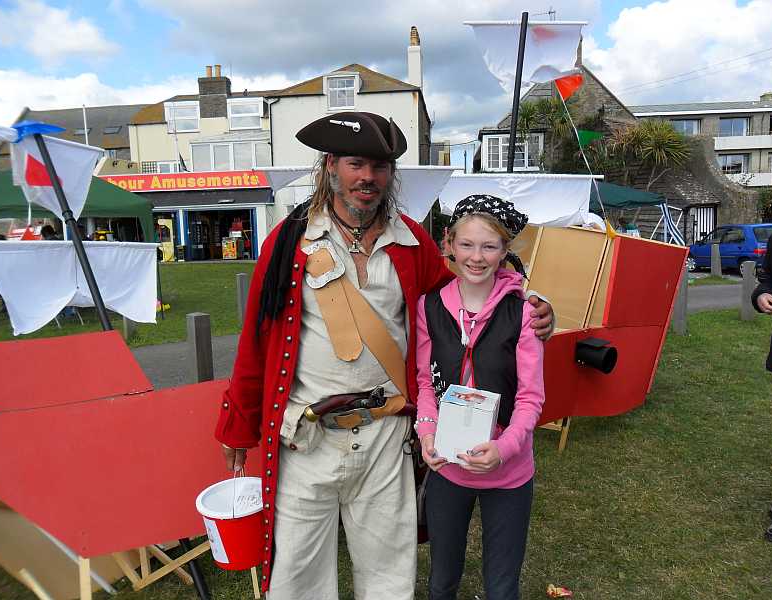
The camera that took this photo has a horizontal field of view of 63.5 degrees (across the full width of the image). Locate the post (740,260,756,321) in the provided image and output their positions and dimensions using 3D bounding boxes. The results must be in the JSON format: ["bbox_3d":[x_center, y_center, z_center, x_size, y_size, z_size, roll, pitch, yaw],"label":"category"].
[{"bbox_3d":[5.350,-0.130,9.199,0.145,0.860,0.145,5,9,41],"label":"post"}]

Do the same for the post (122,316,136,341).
[{"bbox_3d":[-3.546,0.158,8.600,0.145,0.840,0.145,5,9,41],"label":"post"}]

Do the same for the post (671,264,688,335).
[{"bbox_3d":[3.844,0.020,8.098,0.145,0.880,0.145,5,9,41],"label":"post"}]

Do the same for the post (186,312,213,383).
[{"bbox_3d":[-1.467,0.530,4.951,0.140,0.830,0.140,5,9,42],"label":"post"}]

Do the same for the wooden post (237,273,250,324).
[{"bbox_3d":[-2.069,0.030,9.100,0.145,0.840,0.145,5,9,41],"label":"wooden post"}]

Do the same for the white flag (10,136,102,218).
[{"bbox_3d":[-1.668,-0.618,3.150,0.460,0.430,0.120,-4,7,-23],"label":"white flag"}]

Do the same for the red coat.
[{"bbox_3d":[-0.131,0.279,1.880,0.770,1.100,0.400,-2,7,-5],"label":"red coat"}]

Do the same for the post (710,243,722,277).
[{"bbox_3d":[8.095,-0.995,15.251,0.160,0.820,0.160,5,9,41],"label":"post"}]

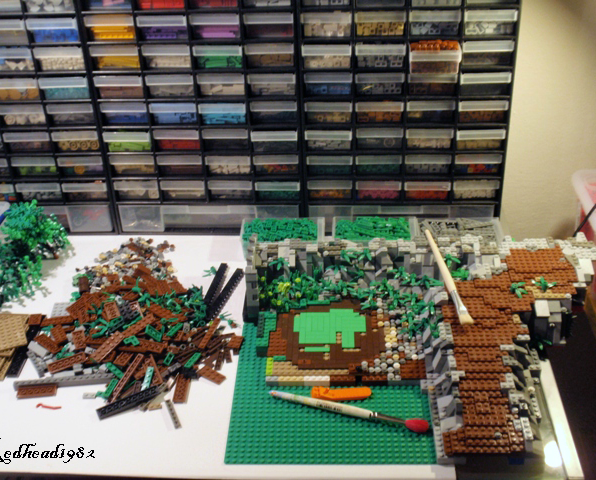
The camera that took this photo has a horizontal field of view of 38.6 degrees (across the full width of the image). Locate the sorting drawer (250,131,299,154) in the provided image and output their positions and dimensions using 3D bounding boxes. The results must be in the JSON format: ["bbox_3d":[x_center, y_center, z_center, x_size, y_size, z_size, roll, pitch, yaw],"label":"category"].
[{"bbox_3d":[-0.031,-0.184,1.334,0.069,0.037,0.134,0,33,5],"label":"sorting drawer"}]

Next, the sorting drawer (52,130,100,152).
[{"bbox_3d":[-0.332,-0.185,1.350,0.069,0.037,0.137,0,33,4],"label":"sorting drawer"}]

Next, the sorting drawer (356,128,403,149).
[{"bbox_3d":[0.126,-0.186,1.325,0.069,0.037,0.134,0,33,5],"label":"sorting drawer"}]

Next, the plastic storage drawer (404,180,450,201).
[{"bbox_3d":[0.202,-0.109,1.360,0.070,0.039,0.138,0,32,4],"label":"plastic storage drawer"}]

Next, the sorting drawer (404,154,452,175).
[{"bbox_3d":[0.203,-0.147,1.345,0.068,0.038,0.135,0,33,4],"label":"sorting drawer"}]

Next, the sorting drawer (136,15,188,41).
[{"bbox_3d":[-0.183,-0.331,1.243,0.069,0.037,0.137,0,33,4],"label":"sorting drawer"}]

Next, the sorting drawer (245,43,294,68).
[{"bbox_3d":[-0.034,-0.296,1.257,0.069,0.037,0.137,0,33,4],"label":"sorting drawer"}]

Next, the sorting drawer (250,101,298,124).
[{"bbox_3d":[-0.033,-0.225,1.316,0.069,0.037,0.134,0,33,5],"label":"sorting drawer"}]

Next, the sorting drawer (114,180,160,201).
[{"bbox_3d":[-0.249,-0.113,1.400,0.070,0.037,0.138,0,32,4],"label":"sorting drawer"}]

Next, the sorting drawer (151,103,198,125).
[{"bbox_3d":[-0.180,-0.223,1.323,0.068,0.038,0.135,0,33,4],"label":"sorting drawer"}]

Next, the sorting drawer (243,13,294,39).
[{"bbox_3d":[-0.036,-0.333,1.240,0.070,0.039,0.138,0,32,4],"label":"sorting drawer"}]

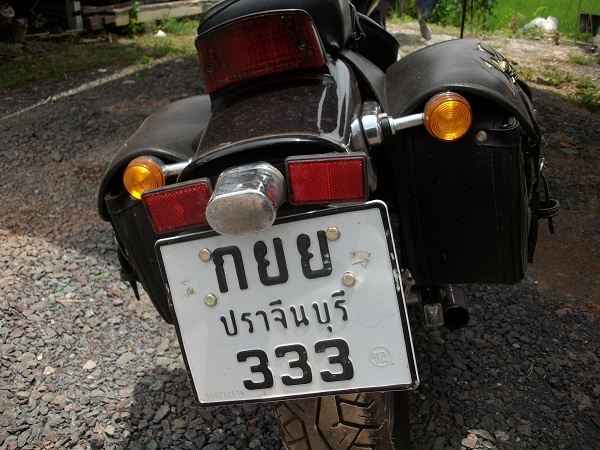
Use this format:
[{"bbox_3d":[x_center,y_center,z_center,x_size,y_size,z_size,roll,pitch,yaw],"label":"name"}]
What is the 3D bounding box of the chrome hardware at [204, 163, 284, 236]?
[{"bbox_3d":[-0.044,-0.022,0.470,0.055,0.040,0.060,-10,19,15],"label":"chrome hardware"}]

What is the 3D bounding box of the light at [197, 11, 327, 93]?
[{"bbox_3d":[-0.039,-0.203,0.657,0.148,0.073,0.060,-10,9,15],"label":"light"}]

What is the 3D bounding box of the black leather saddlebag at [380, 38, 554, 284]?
[{"bbox_3d":[0.227,-0.116,0.807,0.160,0.262,0.330,-5,26,13],"label":"black leather saddlebag"}]

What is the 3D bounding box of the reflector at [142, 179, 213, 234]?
[{"bbox_3d":[-0.115,-0.018,0.532,0.073,0.041,0.012,-12,9,16],"label":"reflector"}]

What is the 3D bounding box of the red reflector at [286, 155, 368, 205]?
[{"bbox_3d":[0.026,-0.041,0.492,0.073,0.041,0.012,-2,11,14],"label":"red reflector"}]

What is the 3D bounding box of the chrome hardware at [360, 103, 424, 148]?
[{"bbox_3d":[0.098,-0.106,0.588,0.068,0.038,0.038,-10,24,15],"label":"chrome hardware"}]

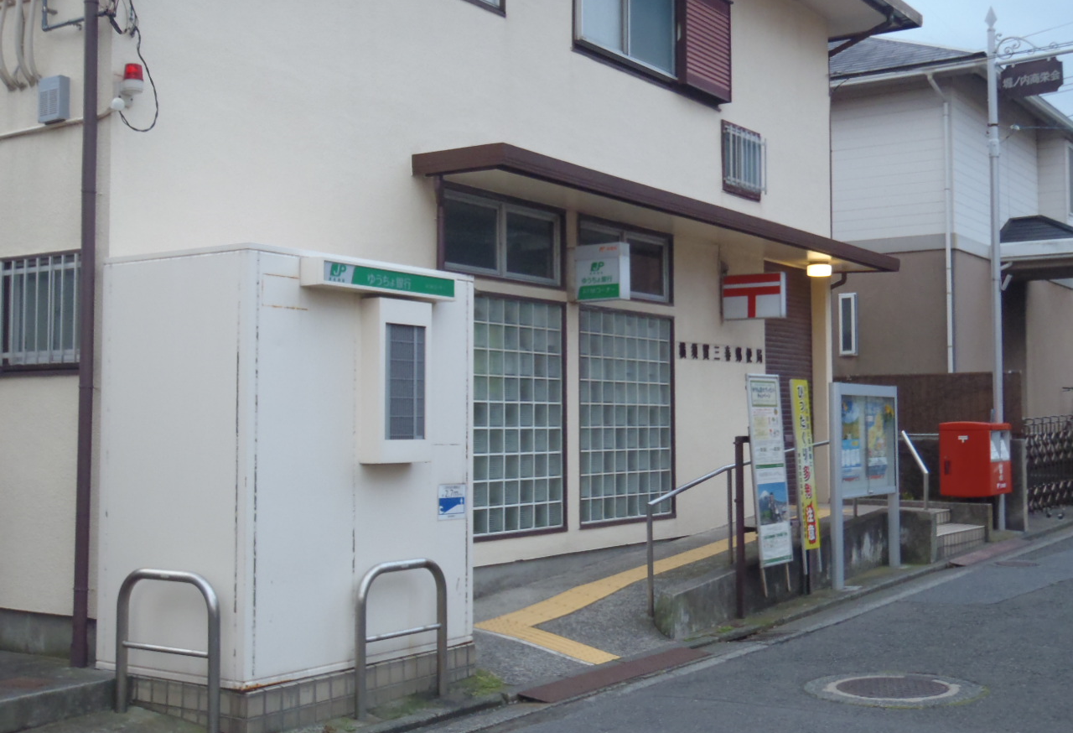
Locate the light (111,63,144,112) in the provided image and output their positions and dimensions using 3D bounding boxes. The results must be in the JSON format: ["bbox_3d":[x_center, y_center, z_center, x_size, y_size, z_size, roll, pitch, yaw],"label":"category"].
[{"bbox_3d":[-2.236,-1.529,7.131,0.160,0.250,0.130,-2,-3,35],"label":"light"}]

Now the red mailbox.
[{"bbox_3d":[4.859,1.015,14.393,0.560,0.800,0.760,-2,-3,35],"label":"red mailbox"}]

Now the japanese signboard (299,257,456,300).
[{"bbox_3d":[-0.835,-0.464,7.073,0.160,0.150,1.075,-2,-3,35],"label":"japanese signboard"}]

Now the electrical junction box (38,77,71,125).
[{"bbox_3d":[-2.737,-1.513,7.393,0.190,0.250,0.072,-2,-3,35],"label":"electrical junction box"}]

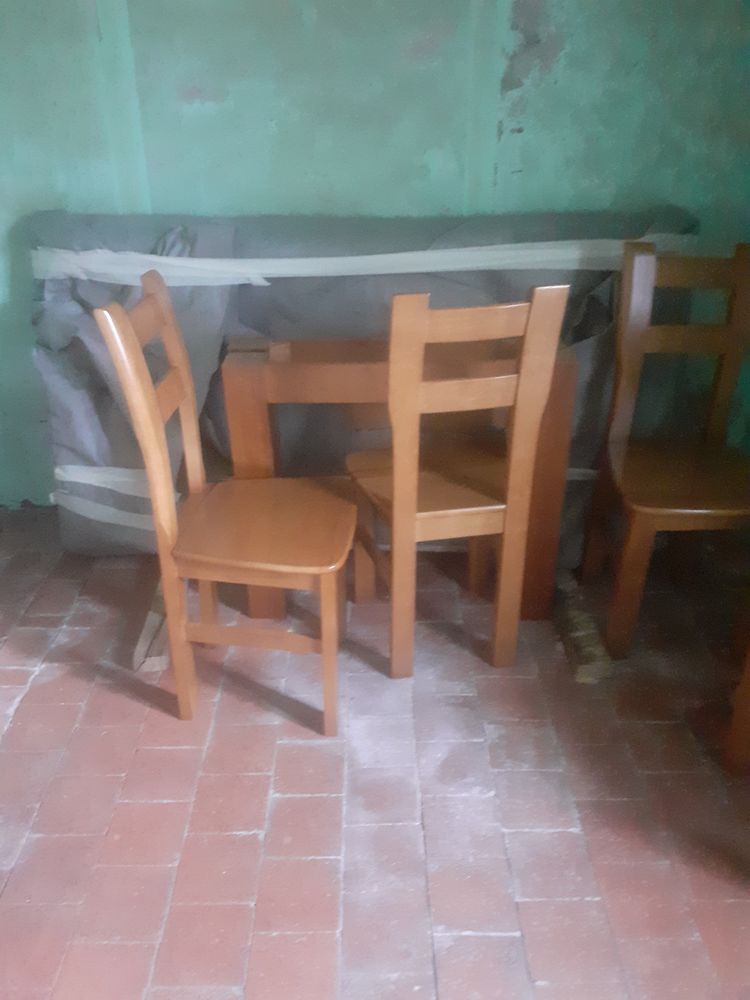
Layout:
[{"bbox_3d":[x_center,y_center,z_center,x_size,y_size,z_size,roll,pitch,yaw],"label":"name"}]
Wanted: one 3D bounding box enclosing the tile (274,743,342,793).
[{"bbox_3d":[-0.144,0.590,1.704,0.153,0.015,0.147,-1,29,0],"label":"tile"}]

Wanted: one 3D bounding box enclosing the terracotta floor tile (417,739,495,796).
[{"bbox_3d":[0.174,0.589,1.701,0.153,0.015,0.147,-1,29,0],"label":"terracotta floor tile"}]

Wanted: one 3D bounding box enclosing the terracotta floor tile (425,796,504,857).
[{"bbox_3d":[0.180,0.674,1.601,0.156,0.016,0.150,0,28,0],"label":"terracotta floor tile"}]

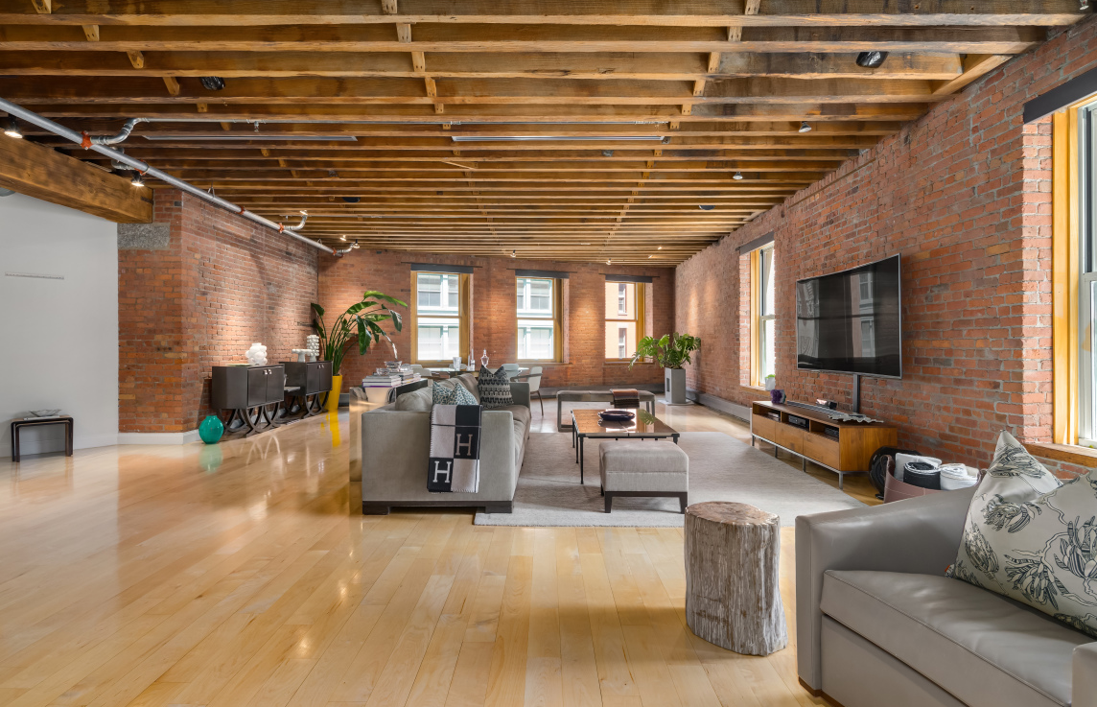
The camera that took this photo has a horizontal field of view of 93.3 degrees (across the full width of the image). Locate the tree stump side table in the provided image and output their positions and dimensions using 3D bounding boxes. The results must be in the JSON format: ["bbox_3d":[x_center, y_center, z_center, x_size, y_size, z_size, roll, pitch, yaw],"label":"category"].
[{"bbox_3d":[0.693,0.831,1.956,0.331,0.451,0.312,0,0,-6],"label":"tree stump side table"}]

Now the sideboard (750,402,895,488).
[{"bbox_3d":[2.435,0.789,4.795,0.414,0.478,1.752,0,0,1],"label":"sideboard"}]

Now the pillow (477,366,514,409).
[{"bbox_3d":[-0.607,0.387,5.998,0.473,0.462,0.183,3,-14,-23],"label":"pillow"}]

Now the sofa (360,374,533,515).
[{"bbox_3d":[-0.720,0.633,4.880,0.968,0.806,3.010,0,0,0],"label":"sofa"}]

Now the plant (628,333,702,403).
[{"bbox_3d":[2.247,0.280,10.159,1.376,1.397,1.183,0,0,0],"label":"plant"}]

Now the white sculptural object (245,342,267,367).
[{"bbox_3d":[-3.938,0.013,6.987,0.258,0.306,0.282,0,0,6],"label":"white sculptural object"}]

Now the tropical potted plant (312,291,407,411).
[{"bbox_3d":[-3.300,-0.051,9.267,1.612,2.096,1.290,0,0,0],"label":"tropical potted plant"}]

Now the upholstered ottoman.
[{"bbox_3d":[0.633,0.823,3.558,0.545,0.417,0.451,0,0,0],"label":"upholstered ottoman"}]

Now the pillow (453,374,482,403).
[{"bbox_3d":[-0.881,0.423,5.644,0.269,0.398,0.688,-9,0,0],"label":"pillow"}]

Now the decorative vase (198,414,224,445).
[{"bbox_3d":[-3.913,0.885,6.020,0.288,0.328,0.279,0,0,0],"label":"decorative vase"}]

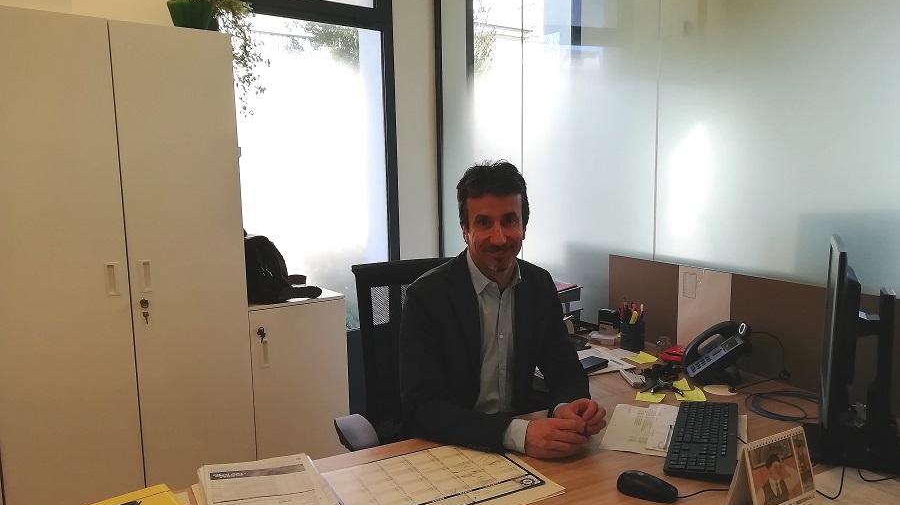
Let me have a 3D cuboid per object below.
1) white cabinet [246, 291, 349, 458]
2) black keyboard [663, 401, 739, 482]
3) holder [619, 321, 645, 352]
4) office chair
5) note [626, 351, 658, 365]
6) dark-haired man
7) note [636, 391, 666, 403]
[{"bbox_3d":[-0.797,0.586,3.201,0.463,0.798,0.440,-7,10,-39],"label":"white cabinet"},{"bbox_3d":[0.602,0.438,1.597,0.155,0.026,0.442,3,9,22],"label":"black keyboard"},{"bbox_3d":[0.657,0.288,2.430,0.084,0.095,0.084,2,8,15],"label":"holder"},{"bbox_3d":[0.049,0.604,1.870,0.630,1.110,0.650,-5,9,-28],"label":"office chair"},{"bbox_3d":[0.638,0.353,2.251,0.080,0.016,0.080,4,9,30],"label":"note"},{"bbox_3d":[0.144,0.479,1.709,0.530,1.400,0.700,-4,8,-21],"label":"dark-haired man"},{"bbox_3d":[0.564,0.407,1.903,0.076,0.006,0.074,3,9,25],"label":"note"}]

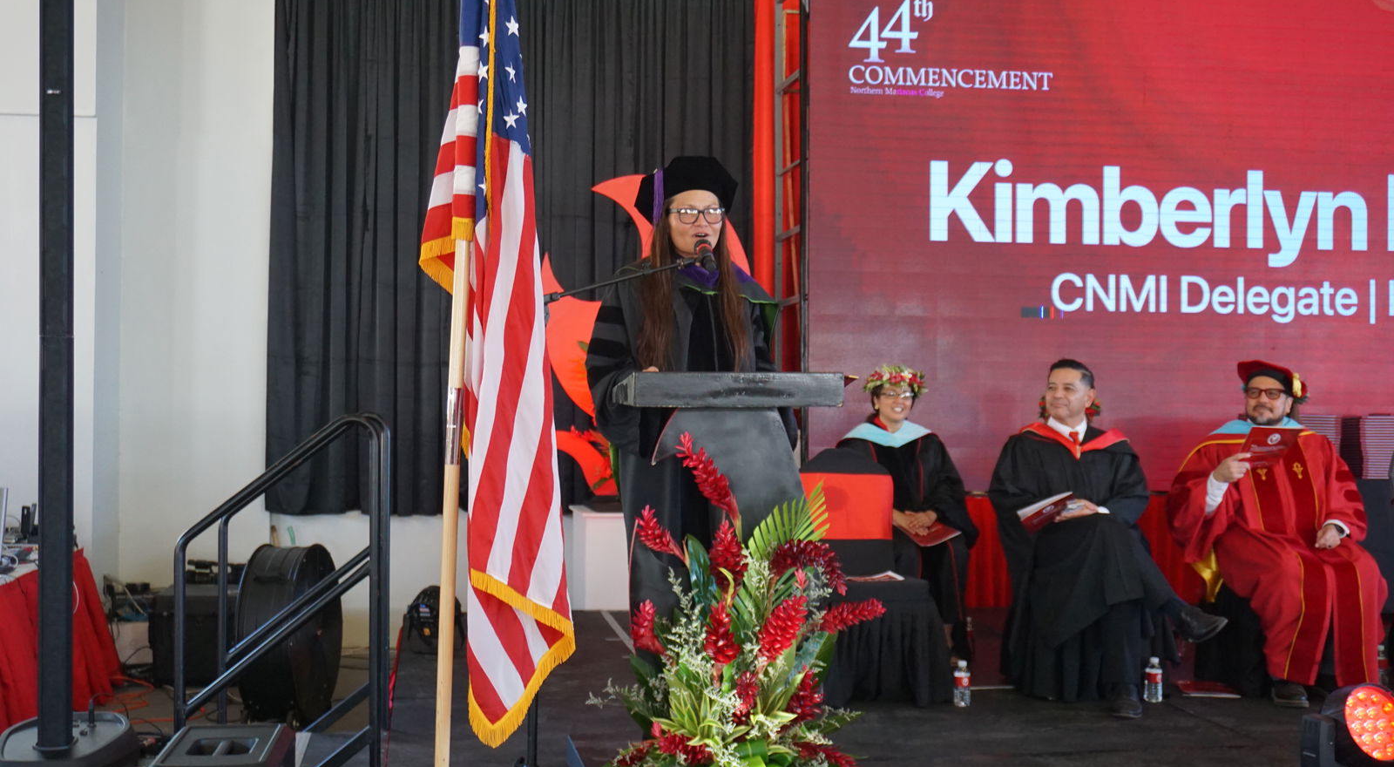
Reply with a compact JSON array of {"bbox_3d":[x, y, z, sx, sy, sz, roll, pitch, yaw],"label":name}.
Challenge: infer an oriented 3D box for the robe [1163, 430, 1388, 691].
[{"bbox_3d":[2.145,0.636,6.170,0.700,0.930,0.640,0,-1,-2],"label":"robe"}]

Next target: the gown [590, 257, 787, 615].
[{"bbox_3d":[-0.012,0.265,4.610,0.600,1.210,0.460,1,-1,-11],"label":"gown"}]

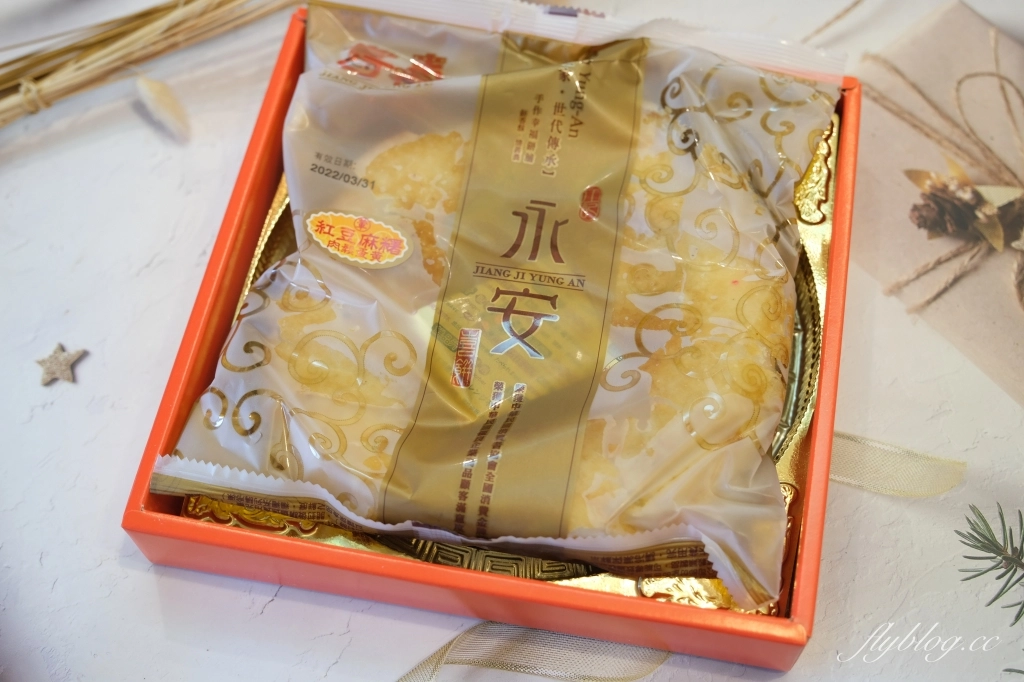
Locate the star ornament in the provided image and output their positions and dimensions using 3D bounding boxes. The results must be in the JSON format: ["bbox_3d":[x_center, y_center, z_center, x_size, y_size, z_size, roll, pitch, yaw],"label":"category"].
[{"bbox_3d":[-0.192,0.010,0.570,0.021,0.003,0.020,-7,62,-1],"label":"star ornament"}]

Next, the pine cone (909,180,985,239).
[{"bbox_3d":[0.187,-0.056,0.574,0.034,0.024,0.024,1,62,3],"label":"pine cone"}]

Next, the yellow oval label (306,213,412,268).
[{"bbox_3d":[-0.062,-0.041,0.542,0.045,0.002,0.021,16,63,1],"label":"yellow oval label"}]

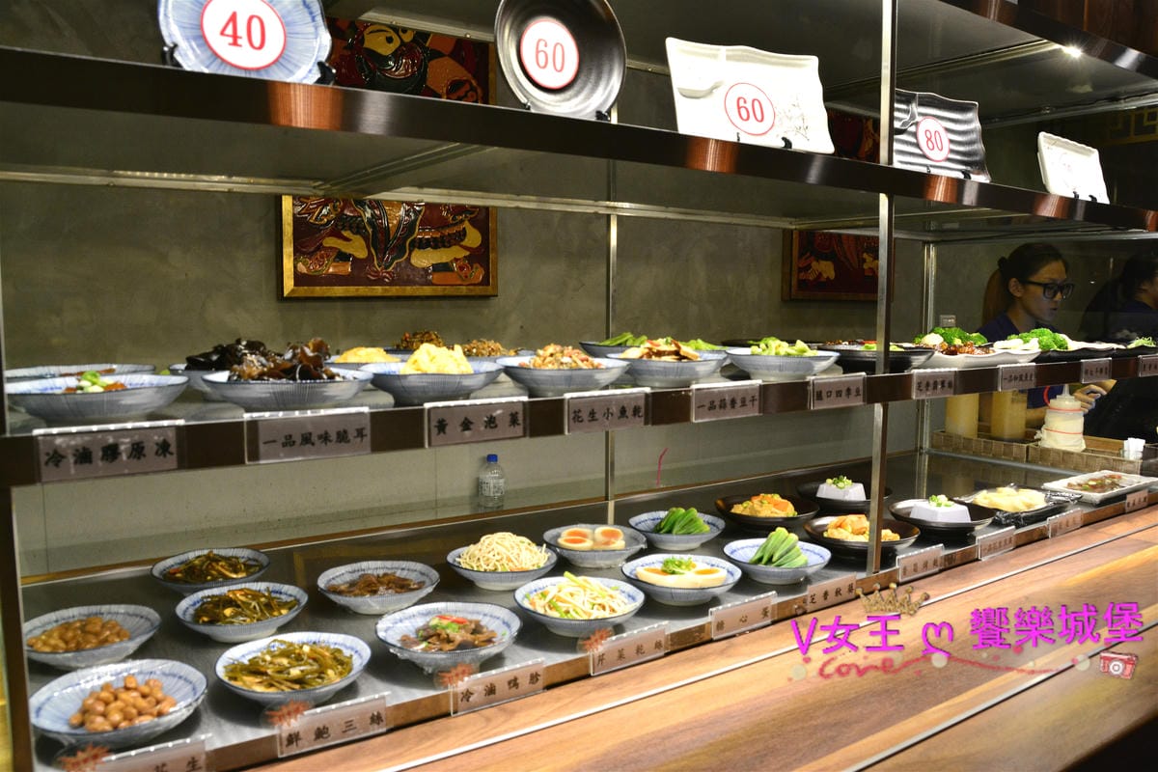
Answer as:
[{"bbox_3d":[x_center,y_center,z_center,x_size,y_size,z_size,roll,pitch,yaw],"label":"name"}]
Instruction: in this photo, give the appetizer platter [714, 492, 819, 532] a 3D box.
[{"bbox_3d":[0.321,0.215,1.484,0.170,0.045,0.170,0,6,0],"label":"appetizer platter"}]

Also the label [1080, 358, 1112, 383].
[{"bbox_3d":[0.901,-0.027,1.512,0.106,0.038,0.010,-4,7,-33],"label":"label"}]

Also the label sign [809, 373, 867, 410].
[{"bbox_3d":[0.364,0.008,1.225,0.119,0.042,0.008,-4,7,-33],"label":"label sign"}]

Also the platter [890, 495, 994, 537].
[{"bbox_3d":[0.655,0.234,1.571,0.185,0.058,0.185,-4,7,-33],"label":"platter"}]

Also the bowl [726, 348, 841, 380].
[{"bbox_3d":[0.272,-0.030,1.160,0.149,0.036,0.149,0,6,0],"label":"bowl"}]

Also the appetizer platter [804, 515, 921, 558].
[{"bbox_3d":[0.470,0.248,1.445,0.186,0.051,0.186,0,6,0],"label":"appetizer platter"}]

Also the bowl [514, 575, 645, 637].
[{"bbox_3d":[0.001,0.285,1.104,0.162,0.038,0.162,0,6,0],"label":"bowl"}]

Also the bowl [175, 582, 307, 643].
[{"bbox_3d":[-0.420,0.289,1.089,0.159,0.037,0.159,0,6,0],"label":"bowl"}]

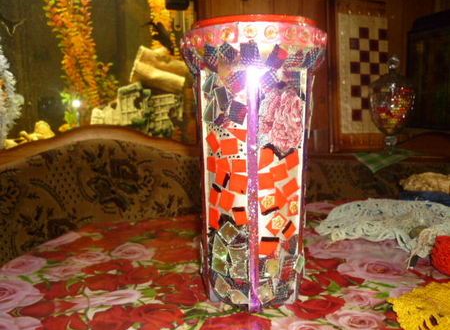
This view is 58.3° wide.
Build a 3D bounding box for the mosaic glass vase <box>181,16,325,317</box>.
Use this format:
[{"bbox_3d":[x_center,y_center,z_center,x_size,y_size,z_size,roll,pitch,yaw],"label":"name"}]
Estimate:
[{"bbox_3d":[0.035,-0.001,0.460,0.156,0.299,0.156,0,9,0],"label":"mosaic glass vase"}]

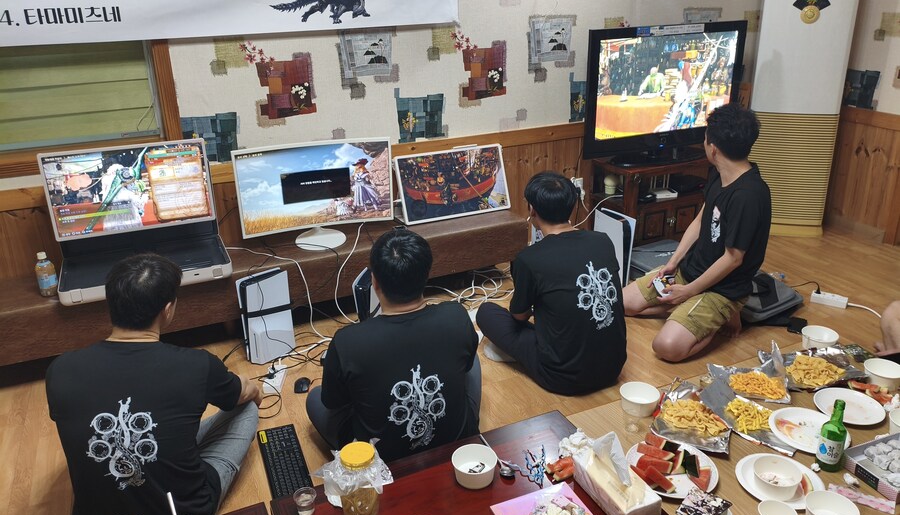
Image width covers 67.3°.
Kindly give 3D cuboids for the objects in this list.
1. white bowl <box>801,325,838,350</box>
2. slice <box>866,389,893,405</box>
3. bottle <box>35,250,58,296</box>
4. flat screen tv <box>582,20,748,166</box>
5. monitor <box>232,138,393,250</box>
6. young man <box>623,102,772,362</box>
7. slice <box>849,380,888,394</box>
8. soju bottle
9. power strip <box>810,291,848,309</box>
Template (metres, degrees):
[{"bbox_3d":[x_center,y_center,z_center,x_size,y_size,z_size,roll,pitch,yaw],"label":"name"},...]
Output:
[{"bbox_3d":[1.404,0.318,2.570,0.123,0.062,0.123,11,25,29],"label":"white bowl"},{"bbox_3d":[1.381,0.450,2.174,0.050,0.032,0.090,-16,25,-34],"label":"slice"},{"bbox_3d":[-1.677,0.065,2.793,0.071,0.186,0.071,-11,22,-23],"label":"bottle"},{"bbox_3d":[1.259,-0.949,3.952,1.130,0.750,0.250,-11,22,-23],"label":"flat screen tv"},{"bbox_3d":[-0.634,-0.297,3.225,0.720,0.500,0.240,-8,23,-16],"label":"monitor"},{"bbox_3d":[1.110,-0.143,3.087,0.760,1.040,0.580,-8,21,-15],"label":"young man"},{"bbox_3d":[1.375,0.429,2.232,0.120,0.032,0.045,7,22,24],"label":"slice"},{"bbox_3d":[1.102,0.504,1.935,0.066,0.214,0.066,12,26,31],"label":"soju bottle"},{"bbox_3d":[1.946,0.221,3.468,0.170,0.040,0.055,13,25,35],"label":"power strip"}]

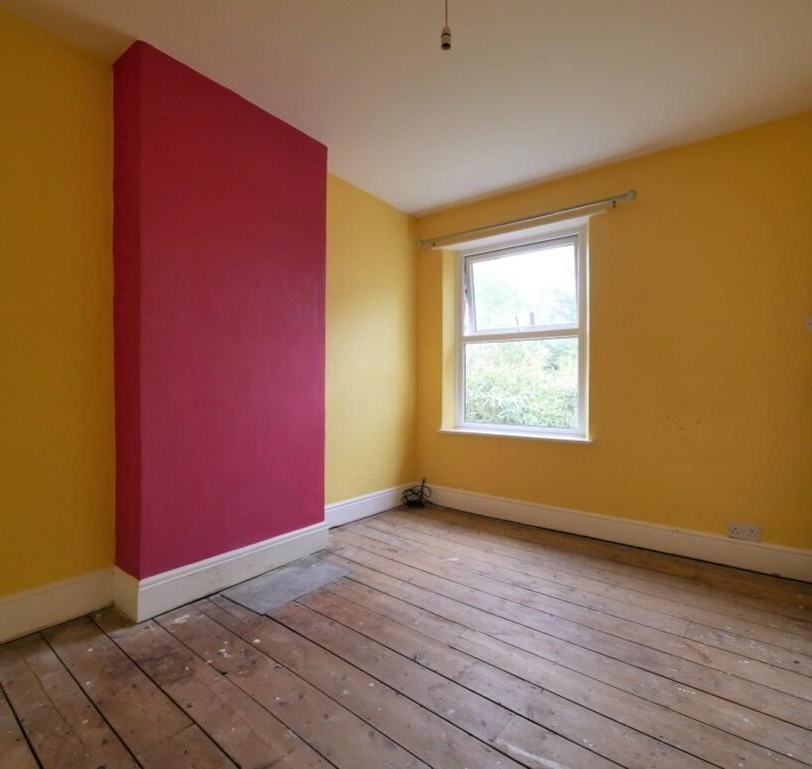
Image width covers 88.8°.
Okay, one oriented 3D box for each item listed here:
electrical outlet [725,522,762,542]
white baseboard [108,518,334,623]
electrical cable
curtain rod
[{"bbox_3d":[1.955,0.859,2.398,0.146,0.086,0.016,1,1,35],"label":"electrical outlet"},{"bbox_3d":[-0.955,0.969,2.343,0.280,0.180,1.080,1,1,40],"label":"white baseboard"},{"bbox_3d":[0.100,0.944,3.600,0.250,0.210,0.190,0,1,2],"label":"electrical cable"},{"bbox_3d":[0.801,-1.212,3.148,1.678,0.060,0.100,1,1,35],"label":"curtain rod"}]

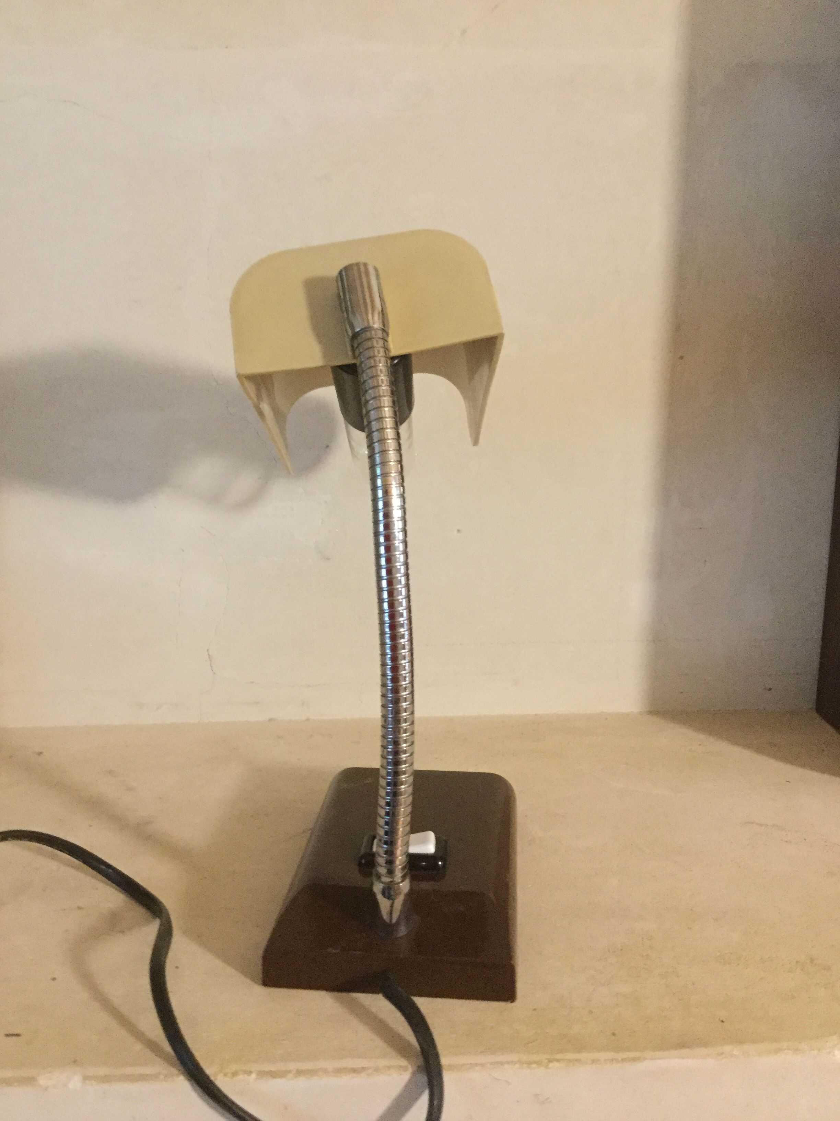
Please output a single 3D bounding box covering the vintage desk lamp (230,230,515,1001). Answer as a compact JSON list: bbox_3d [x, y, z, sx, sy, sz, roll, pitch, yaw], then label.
[{"bbox_3d":[-0.012,0.005,0.389,0.103,0.247,0.171,1,14,5],"label":"vintage desk lamp"}]

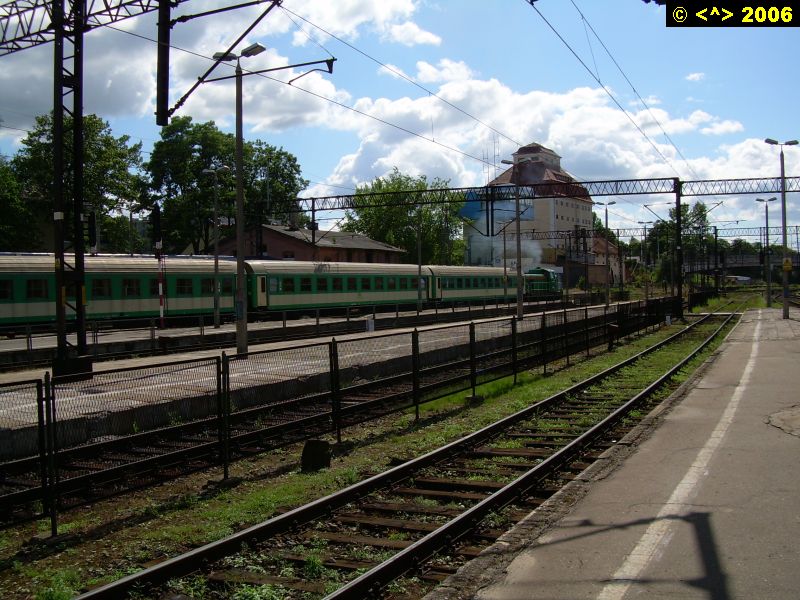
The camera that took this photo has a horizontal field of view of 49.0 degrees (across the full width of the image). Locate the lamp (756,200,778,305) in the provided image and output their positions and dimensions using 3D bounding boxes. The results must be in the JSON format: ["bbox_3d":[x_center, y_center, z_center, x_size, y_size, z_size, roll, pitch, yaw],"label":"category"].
[{"bbox_3d":[30.456,-3.938,72.800,1.680,9.000,0.340,-1,1,23],"label":"lamp"}]

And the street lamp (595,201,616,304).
[{"bbox_3d":[17.717,-3.828,75.200,1.680,9.050,0.340,-1,1,23],"label":"street lamp"}]

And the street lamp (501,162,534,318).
[{"bbox_3d":[6.701,-3.384,49.700,1.680,9.080,0.340,-1,1,23],"label":"street lamp"}]

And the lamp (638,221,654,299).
[{"bbox_3d":[28.023,-4.384,100.000,1.680,9.050,0.340,-1,1,23],"label":"lamp"}]

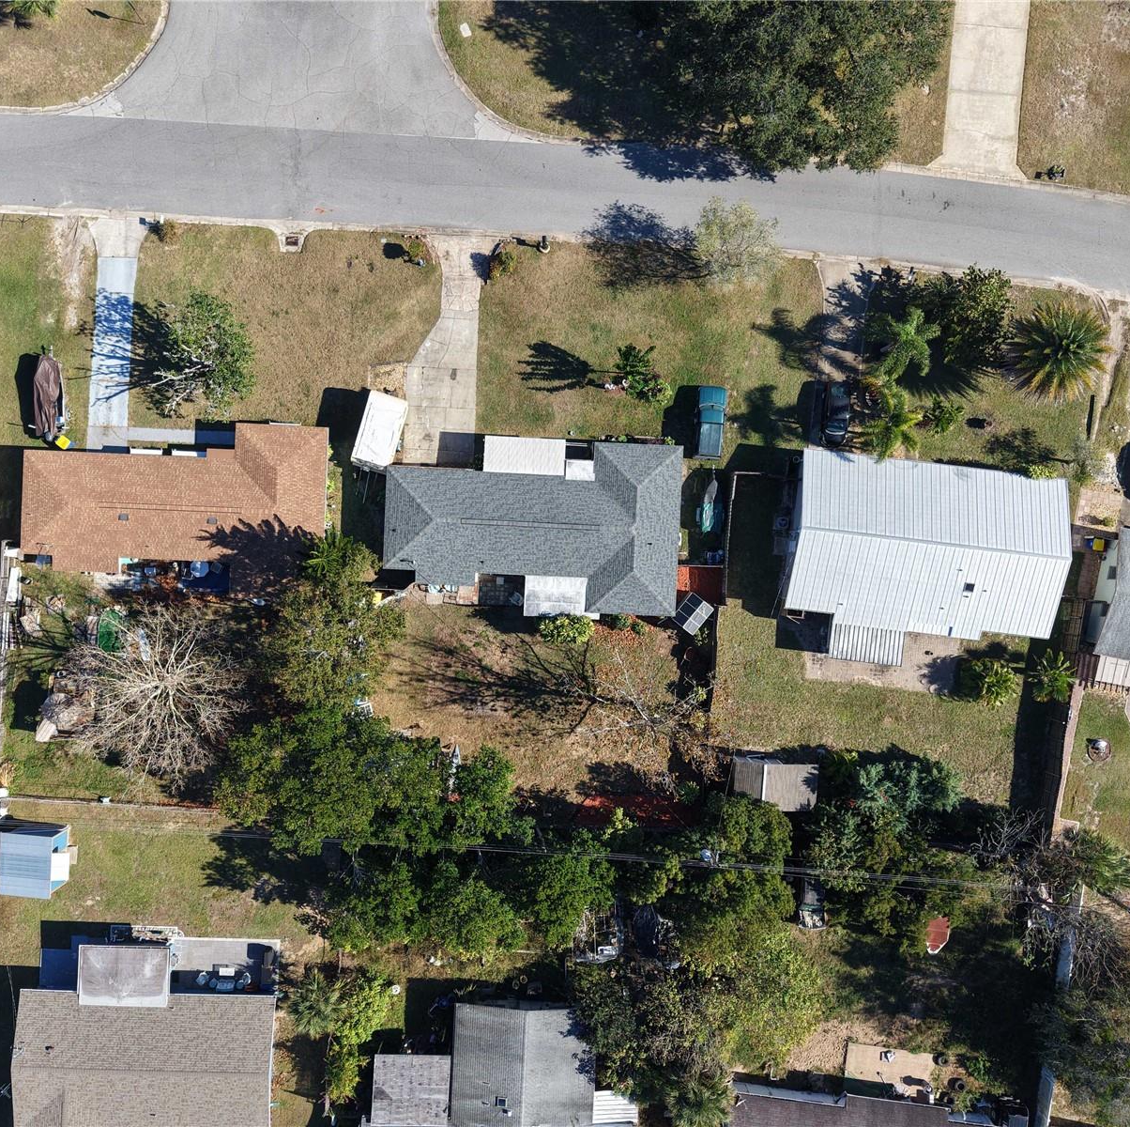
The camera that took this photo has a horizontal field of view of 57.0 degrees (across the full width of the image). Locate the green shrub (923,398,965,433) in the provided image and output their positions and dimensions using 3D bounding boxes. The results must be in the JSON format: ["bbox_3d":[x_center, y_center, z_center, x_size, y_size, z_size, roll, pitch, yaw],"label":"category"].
[{"bbox_3d":[26.900,-10.400,74.000,2.800,1.400,2.400,0,90,0],"label":"green shrub"}]

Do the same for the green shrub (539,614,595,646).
[{"bbox_3d":[0.106,4.393,69.339,3.660,2.200,2.020,0,90,-2],"label":"green shrub"}]

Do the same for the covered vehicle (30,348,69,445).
[{"bbox_3d":[-33.622,-11.034,68.169,2.000,2.000,6.300,1,90,-2],"label":"covered vehicle"}]

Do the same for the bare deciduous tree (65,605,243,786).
[{"bbox_3d":[-24.673,7.919,65.023,10.650,9.200,10.650,0,90,-2],"label":"bare deciduous tree"}]

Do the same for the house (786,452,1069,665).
[{"bbox_3d":[23.663,0.147,69.056,17.730,4.300,13.530,7,90,-2],"label":"house"}]

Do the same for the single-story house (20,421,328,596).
[{"bbox_3d":[-25.130,-3.637,67.516,19.340,4.000,11.050,2,90,-2],"label":"single-story house"}]

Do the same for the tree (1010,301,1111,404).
[{"bbox_3d":[33.400,-14.240,71.900,6.600,5.600,6.500,0,90,0],"label":"tree"}]

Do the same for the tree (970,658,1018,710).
[{"bbox_3d":[29.980,8.350,73.300,3.500,2.700,3.500,0,90,0],"label":"tree"}]

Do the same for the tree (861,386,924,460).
[{"bbox_3d":[20.794,-8.946,68.085,3.960,5.900,4.780,2,90,-2],"label":"tree"}]

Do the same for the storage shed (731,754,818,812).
[{"bbox_3d":[13.894,14.747,69.641,5.710,2.700,3.190,2,90,-2],"label":"storage shed"}]

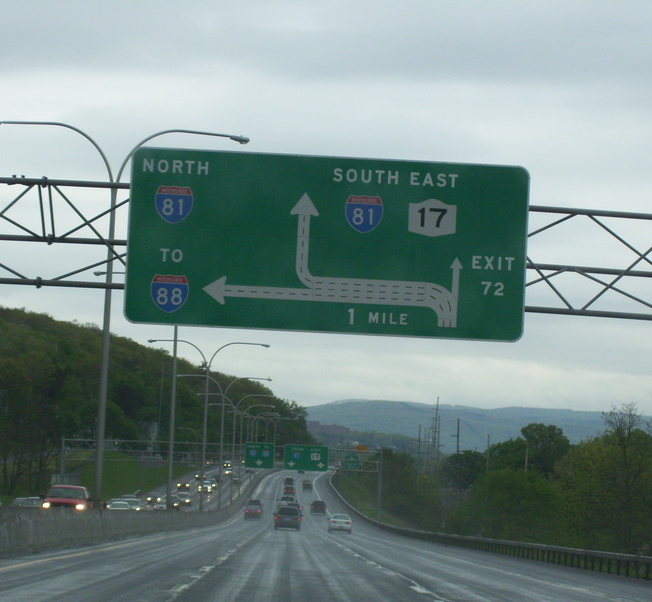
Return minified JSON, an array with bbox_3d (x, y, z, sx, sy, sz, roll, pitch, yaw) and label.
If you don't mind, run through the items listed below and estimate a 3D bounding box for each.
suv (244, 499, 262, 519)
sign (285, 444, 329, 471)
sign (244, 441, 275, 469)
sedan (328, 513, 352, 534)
[{"bbox_3d":[-7.196,20.544,246.000,1.770,1.720,4.550,3,-5,-1],"label":"suv"},{"bbox_3d":[-2.353,18.824,300.000,5.230,2.950,0.150,3,-4,-1],"label":"sign"},{"bbox_3d":[-7.971,18.523,300.000,3.500,3.070,0.150,3,-4,-1],"label":"sign"},{"bbox_3d":[1.019,15.827,178.000,1.720,1.400,4.550,3,-5,-1],"label":"sedan"}]

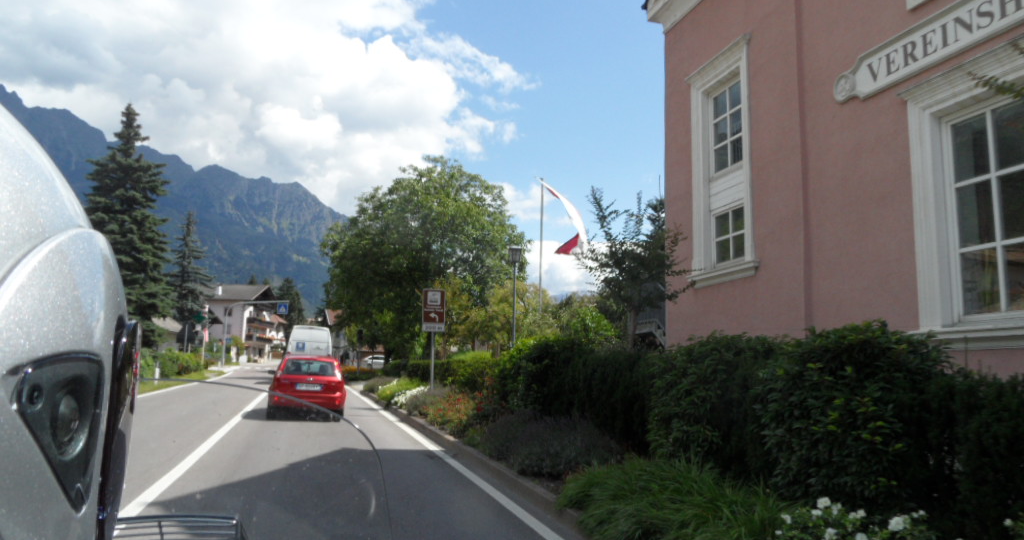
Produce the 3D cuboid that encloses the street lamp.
[{"bbox_3d":[0.122,1.696,21.634,0.400,4.915,0.400,3,-8,-16],"label":"street lamp"}]

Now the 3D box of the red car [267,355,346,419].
[{"bbox_3d":[-4.988,2.794,17.186,1.690,1.460,3.920,3,-8,-16],"label":"red car"}]

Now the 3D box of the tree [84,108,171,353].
[{"bbox_3d":[-23.594,-2.109,44.940,4.900,17.657,4.900,3,-8,-16],"label":"tree"}]

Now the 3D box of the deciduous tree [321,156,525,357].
[{"bbox_3d":[-4.841,-0.088,39.637,10.800,12.863,10.000,3,-8,-16],"label":"deciduous tree"}]

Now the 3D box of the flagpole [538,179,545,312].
[{"bbox_3d":[1.208,0.625,28.378,0.110,8.779,0.110,3,-8,-16],"label":"flagpole"}]

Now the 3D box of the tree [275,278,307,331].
[{"bbox_3d":[-37.345,8.627,120.781,5.200,15.148,5.200,3,-8,-16],"label":"tree"}]

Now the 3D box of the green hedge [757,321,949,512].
[{"bbox_3d":[3.246,1.347,6.854,1.200,1.650,1.650,3,-8,-16],"label":"green hedge"}]

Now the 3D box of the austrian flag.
[{"bbox_3d":[2.070,-2.070,28.000,1.850,2.850,0.700,1,-7,2],"label":"austrian flag"}]

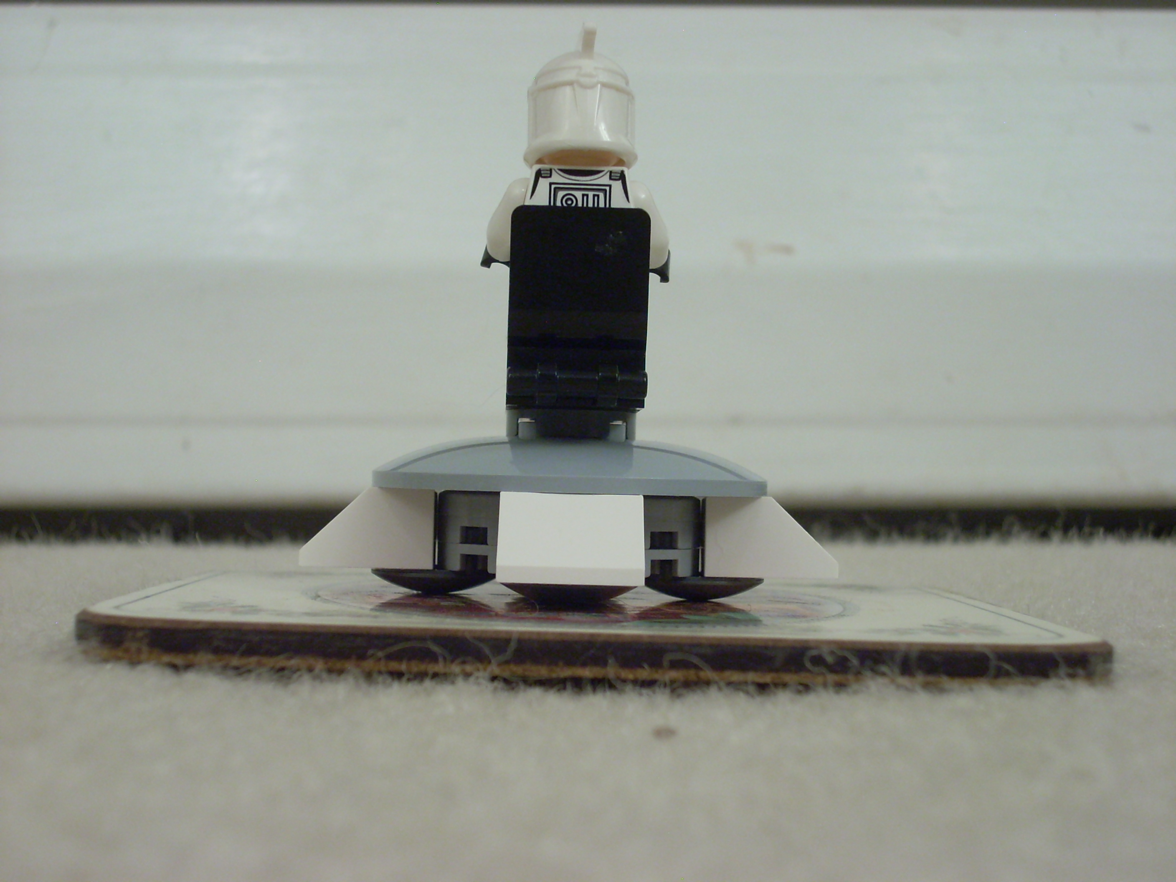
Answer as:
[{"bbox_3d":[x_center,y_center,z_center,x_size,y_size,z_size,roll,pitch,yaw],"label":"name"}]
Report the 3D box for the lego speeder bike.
[{"bbox_3d":[-0.002,-0.016,0.266,0.064,0.070,0.065,1,-1,-1],"label":"lego speeder bike"}]

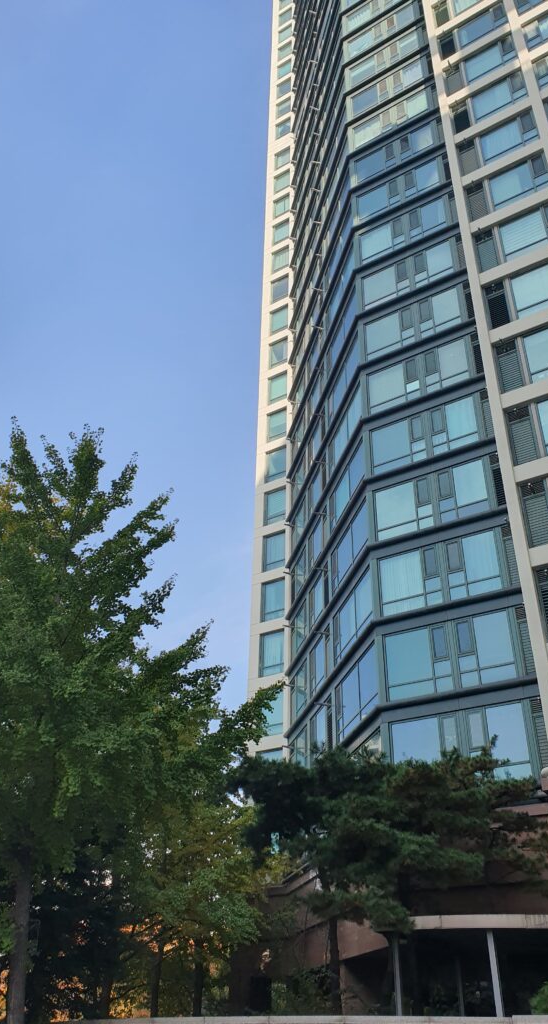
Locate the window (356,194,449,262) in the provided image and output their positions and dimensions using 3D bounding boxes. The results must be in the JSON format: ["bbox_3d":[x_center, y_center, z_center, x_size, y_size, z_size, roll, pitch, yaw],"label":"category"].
[{"bbox_3d":[6.098,-13.369,36.455,4.400,2.220,0.200,-18,-37,27],"label":"window"}]

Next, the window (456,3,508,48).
[{"bbox_3d":[10.139,-23.511,37.405,2.271,2.144,0.200,-18,-37,27],"label":"window"}]

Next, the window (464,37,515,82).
[{"bbox_3d":[10.145,-21.401,36.364,2.280,2.120,0.200,-18,-37,27],"label":"window"}]

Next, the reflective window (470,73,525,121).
[{"bbox_3d":[10.175,-18.528,34.696,2.333,2.165,0.200,-18,-37,27],"label":"reflective window"}]

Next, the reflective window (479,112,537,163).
[{"bbox_3d":[9.973,-15.835,32.595,2.271,2.144,0.200,-18,-37,27],"label":"reflective window"}]

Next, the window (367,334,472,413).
[{"bbox_3d":[5.920,-5.578,31.453,4.560,2.174,0.200,-18,-37,27],"label":"window"}]

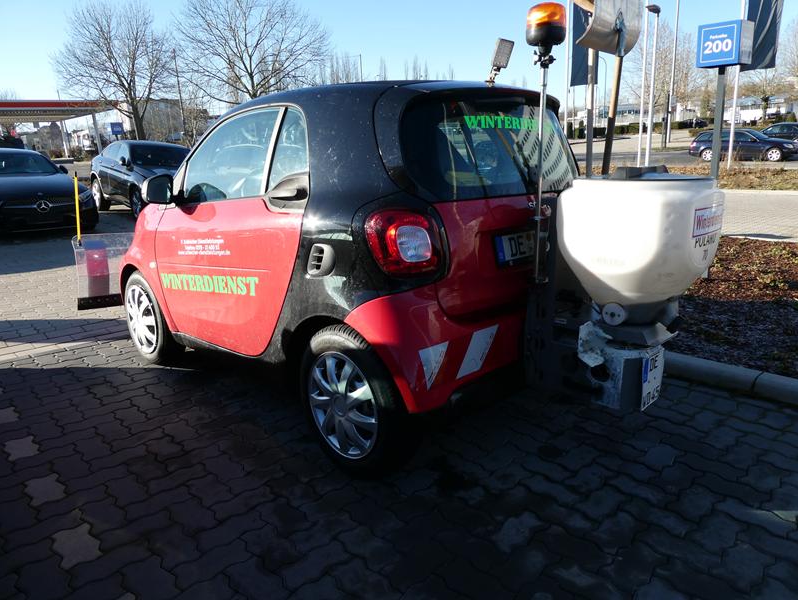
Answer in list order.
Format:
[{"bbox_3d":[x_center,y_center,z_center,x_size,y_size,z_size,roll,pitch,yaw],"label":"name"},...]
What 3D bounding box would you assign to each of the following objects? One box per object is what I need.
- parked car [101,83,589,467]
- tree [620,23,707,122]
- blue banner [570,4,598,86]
[{"bbox_3d":[-0.391,-0.370,3.217,2.700,1.555,1.660,12,20,43],"label":"parked car"},{"bbox_3d":[33.430,-27.964,68.563,10.850,11.140,9.980,-2,15,0],"label":"tree"},{"bbox_3d":[8.022,-10.989,23.758,1.200,3.420,0.120,4,16,23],"label":"blue banner"}]

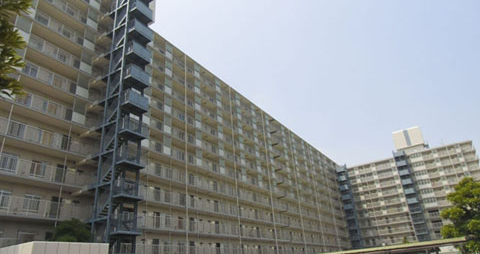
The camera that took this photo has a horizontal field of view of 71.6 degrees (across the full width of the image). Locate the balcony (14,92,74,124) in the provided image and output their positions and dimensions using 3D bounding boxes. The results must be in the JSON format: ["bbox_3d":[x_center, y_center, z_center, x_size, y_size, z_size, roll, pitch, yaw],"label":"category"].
[{"bbox_3d":[-16.122,-1.369,27.065,1.388,1.308,4.592,-19,-28,28],"label":"balcony"}]

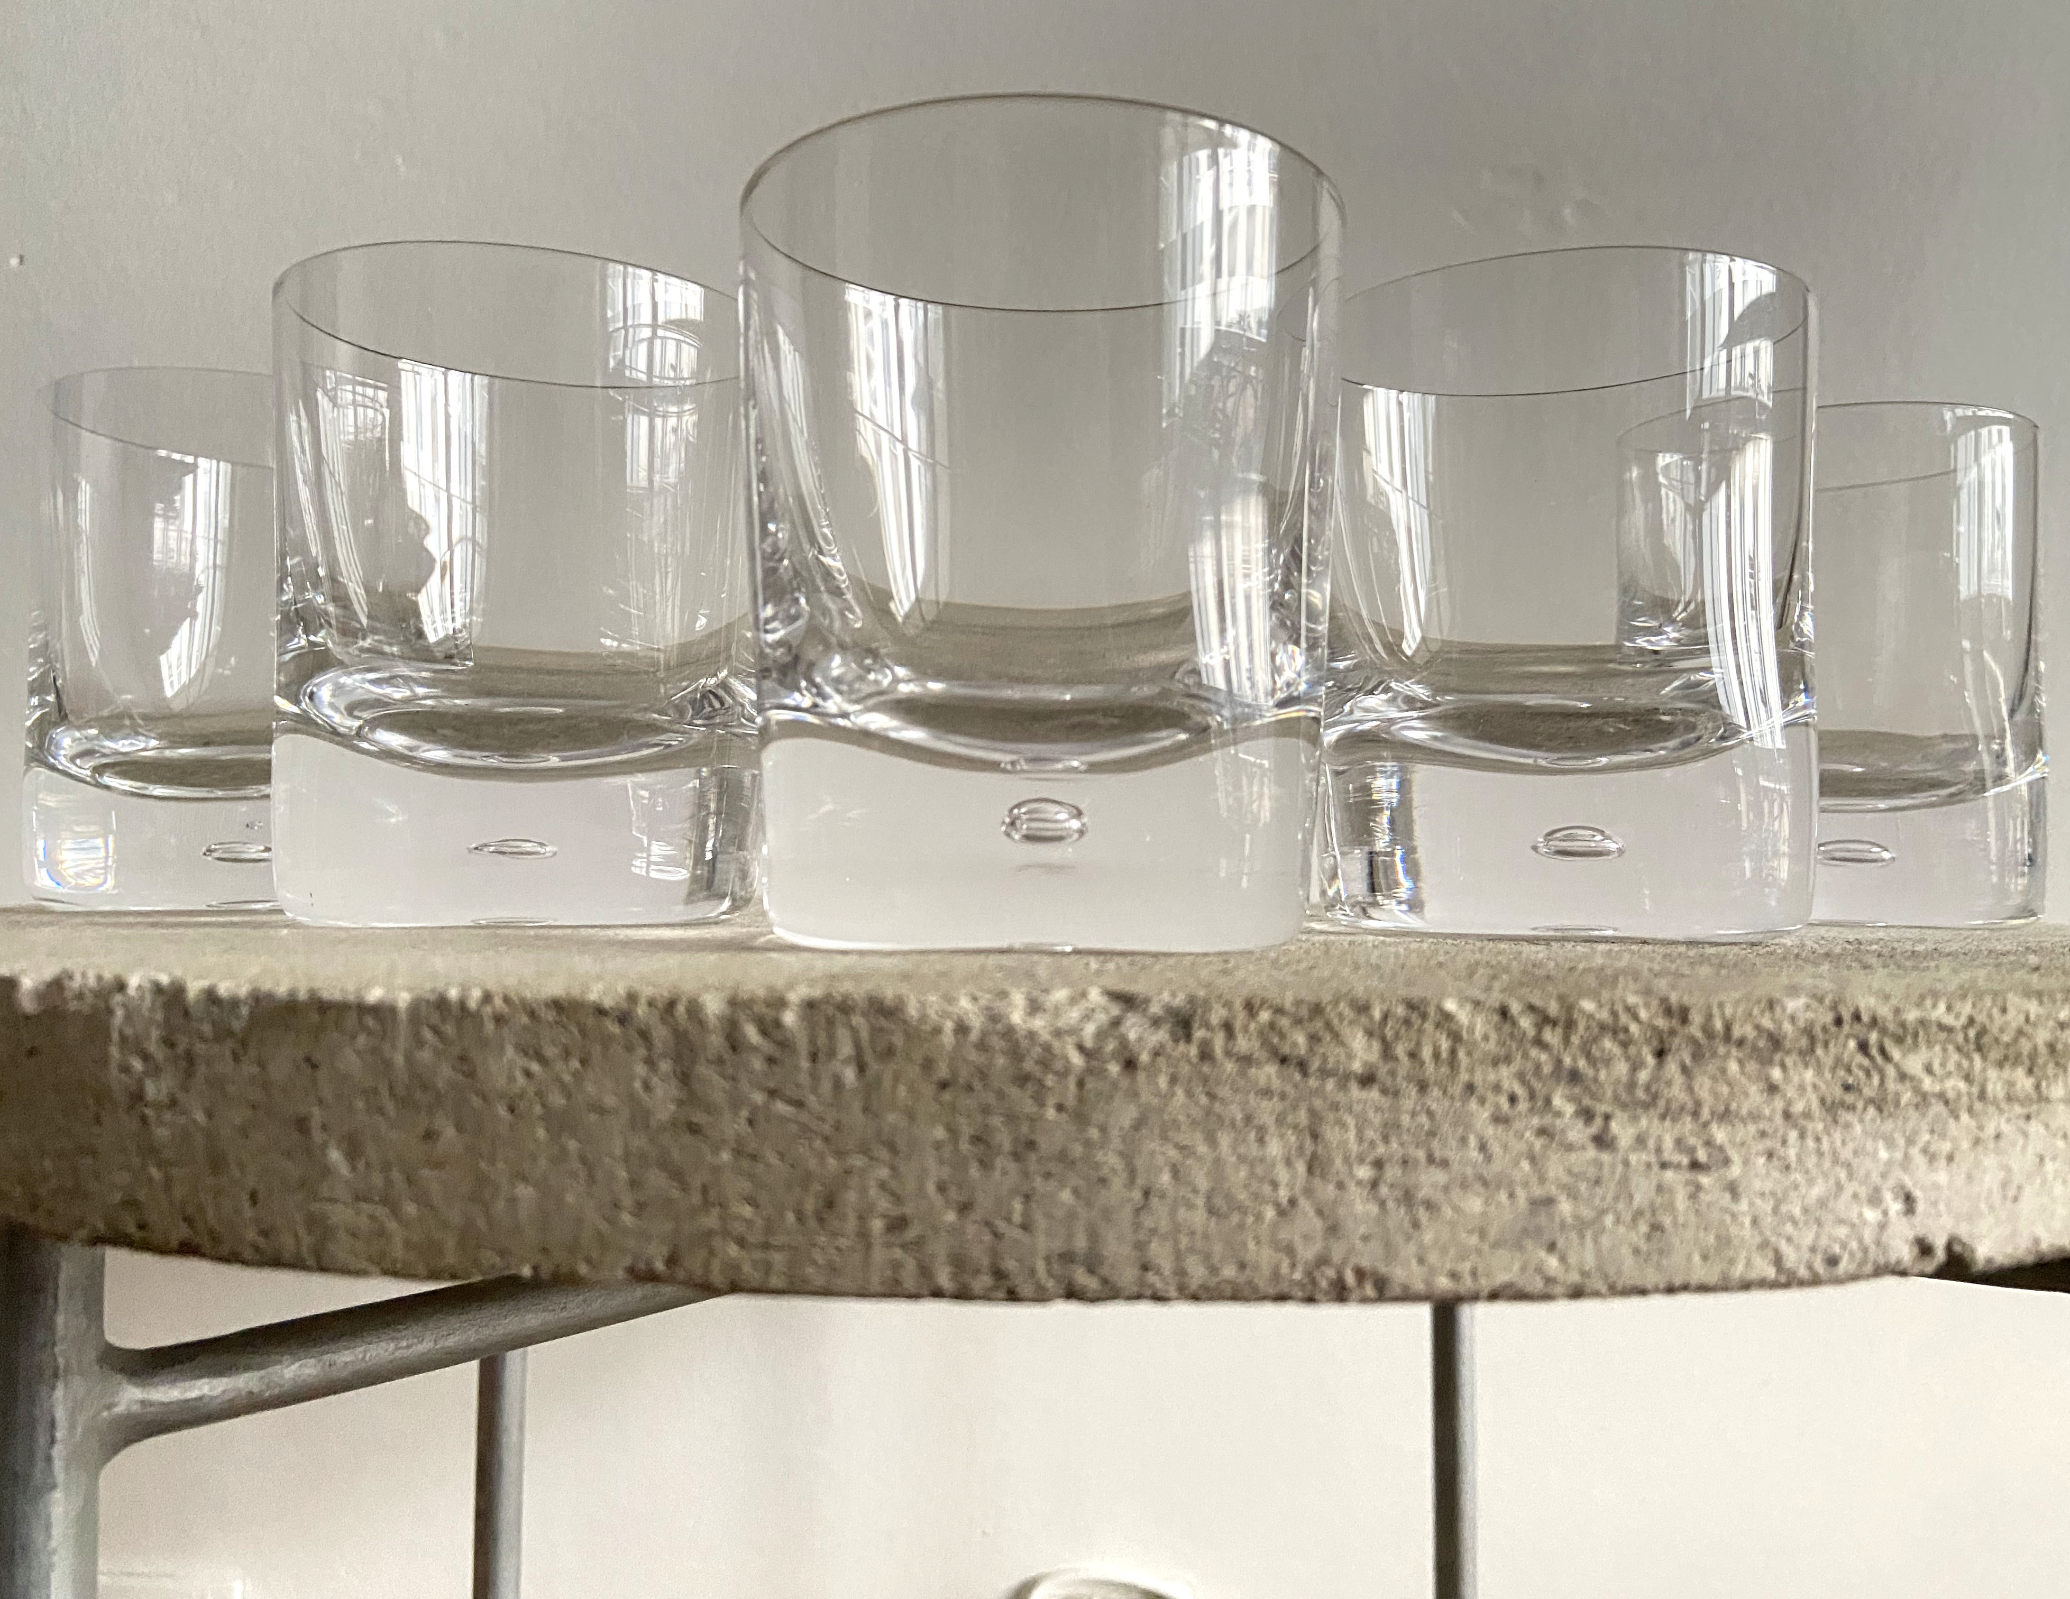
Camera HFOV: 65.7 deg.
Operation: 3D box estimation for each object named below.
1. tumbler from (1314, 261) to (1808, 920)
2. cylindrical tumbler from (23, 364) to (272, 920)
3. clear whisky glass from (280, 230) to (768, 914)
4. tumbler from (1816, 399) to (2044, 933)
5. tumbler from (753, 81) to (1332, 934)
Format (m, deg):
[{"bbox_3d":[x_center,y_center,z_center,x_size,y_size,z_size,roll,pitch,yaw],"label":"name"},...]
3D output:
[{"bbox_3d":[0.085,-0.028,0.264,0.079,0.098,0.079,1,-2,0],"label":"tumbler"},{"bbox_3d":[-0.156,-0.028,0.322,0.079,0.096,0.079,1,-2,0],"label":"cylindrical tumbler"},{"bbox_3d":[-0.084,-0.030,0.268,0.079,0.099,0.079,1,-2,0],"label":"clear whisky glass"},{"bbox_3d":[0.162,-0.024,0.330,0.078,0.095,0.078,1,-2,0],"label":"tumbler"},{"bbox_3d":[0.001,-0.030,0.223,0.081,0.100,0.081,1,-2,0],"label":"tumbler"}]

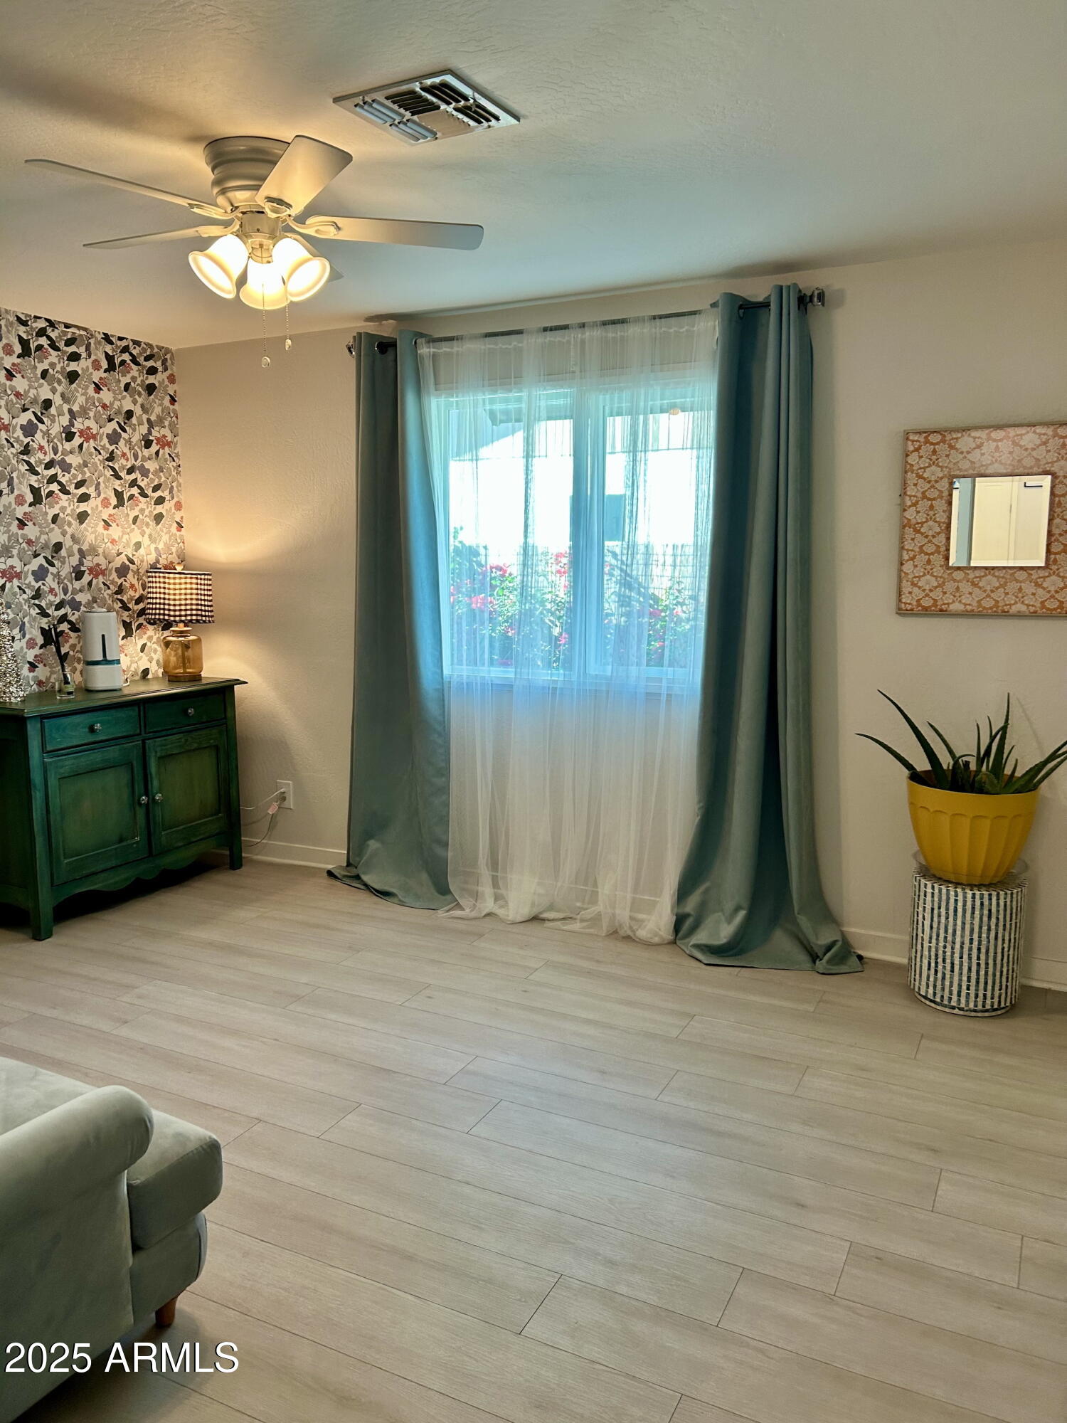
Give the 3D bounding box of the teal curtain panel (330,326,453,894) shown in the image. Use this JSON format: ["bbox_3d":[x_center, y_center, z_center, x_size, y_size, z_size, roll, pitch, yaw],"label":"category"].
[{"bbox_3d":[-0.630,-0.384,4.524,0.700,2.370,0.220,4,9,26],"label":"teal curtain panel"}]

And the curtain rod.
[{"bbox_3d":[0.102,-1.463,4.058,1.980,0.066,0.090,4,9,26],"label":"curtain rod"}]

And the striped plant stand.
[{"bbox_3d":[1.432,0.746,3.537,0.343,0.426,0.343,4,9,26],"label":"striped plant stand"}]

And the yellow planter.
[{"bbox_3d":[1.423,0.382,3.477,0.400,0.312,0.400,4,9,26],"label":"yellow planter"}]

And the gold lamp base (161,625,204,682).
[{"bbox_3d":[-1.639,-0.273,4.986,0.185,0.260,0.185,4,9,26],"label":"gold lamp base"}]

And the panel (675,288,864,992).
[{"bbox_3d":[0.846,-0.276,3.783,0.670,2.375,0.240,4,9,26],"label":"panel"}]

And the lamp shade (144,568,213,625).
[{"bbox_3d":[-1.637,-0.531,4.951,0.300,0.235,0.300,4,9,26],"label":"lamp shade"}]

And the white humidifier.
[{"bbox_3d":[-1.856,-0.260,4.607,0.155,0.333,0.160,-4,9,-31],"label":"white humidifier"}]

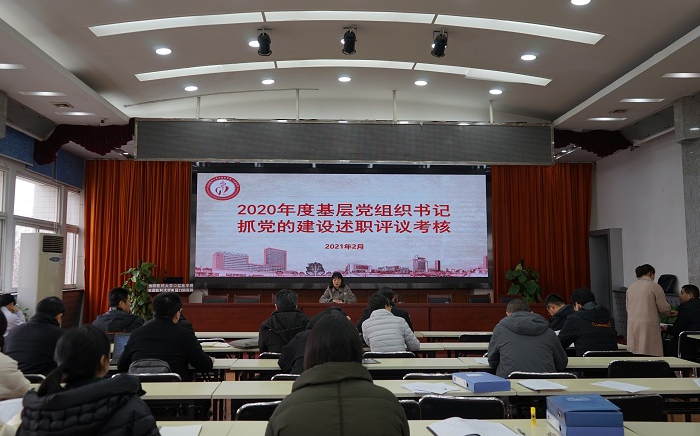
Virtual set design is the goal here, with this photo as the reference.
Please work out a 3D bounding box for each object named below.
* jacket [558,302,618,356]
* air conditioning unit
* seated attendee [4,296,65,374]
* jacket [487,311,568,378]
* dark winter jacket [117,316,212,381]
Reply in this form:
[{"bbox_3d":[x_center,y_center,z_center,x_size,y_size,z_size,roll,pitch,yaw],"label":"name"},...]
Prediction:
[{"bbox_3d":[2.155,1.100,5.265,0.510,0.686,0.460,2,-5,-22],"label":"jacket"},{"bbox_3d":[-3.737,1.153,7.033,0.280,1.886,0.540,0,-5,2],"label":"air conditioning unit"},{"bbox_3d":[-2.204,1.209,4.146,0.500,1.277,0.760,0,-5,0],"label":"seated attendee"},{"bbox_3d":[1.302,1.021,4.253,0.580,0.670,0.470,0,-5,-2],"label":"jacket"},{"bbox_3d":[-1.305,1.022,4.095,0.630,0.680,0.460,0,-5,1],"label":"dark winter jacket"}]

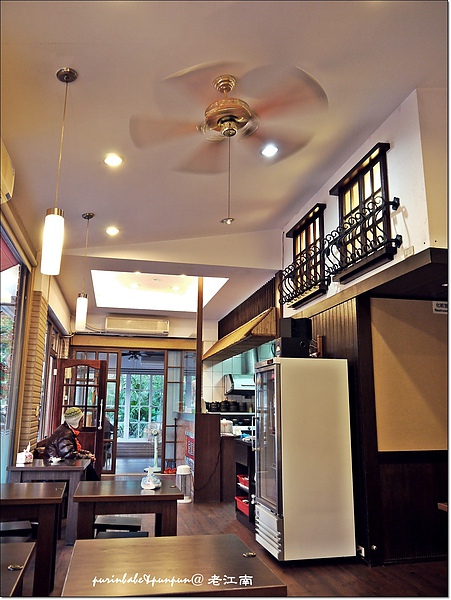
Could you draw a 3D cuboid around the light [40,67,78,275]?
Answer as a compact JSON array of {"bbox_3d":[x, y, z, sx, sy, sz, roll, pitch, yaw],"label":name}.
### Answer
[{"bbox_3d":[-0.996,-0.782,3.121,0.135,1.287,0.135,3,-12,-11],"label":"light"}]

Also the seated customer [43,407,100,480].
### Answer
[{"bbox_3d":[-1.780,1.921,6.022,0.690,1.310,0.520,4,-12,-16],"label":"seated customer"}]

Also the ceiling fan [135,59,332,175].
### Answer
[{"bbox_3d":[0.024,-1.301,3.535,1.320,0.415,1.320,3,-12,-11],"label":"ceiling fan"}]

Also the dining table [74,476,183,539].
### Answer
[{"bbox_3d":[-0.713,1.756,3.779,0.734,0.737,0.734,3,-12,-11],"label":"dining table"}]

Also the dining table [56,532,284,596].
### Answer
[{"bbox_3d":[-0.231,1.384,1.967,0.734,0.737,0.734,3,-12,-12],"label":"dining table"}]

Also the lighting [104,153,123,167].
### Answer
[{"bbox_3d":[-0.963,-1.212,4.466,0.160,0.050,0.160,-8,-10,-13],"label":"lighting"}]

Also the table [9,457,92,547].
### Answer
[{"bbox_3d":[-1.835,2.092,5.440,0.734,0.737,0.734,2,-12,-8],"label":"table"}]

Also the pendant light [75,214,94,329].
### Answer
[{"bbox_3d":[-1.490,-0.300,5.514,0.135,1.268,0.135,3,-12,-11],"label":"pendant light"}]

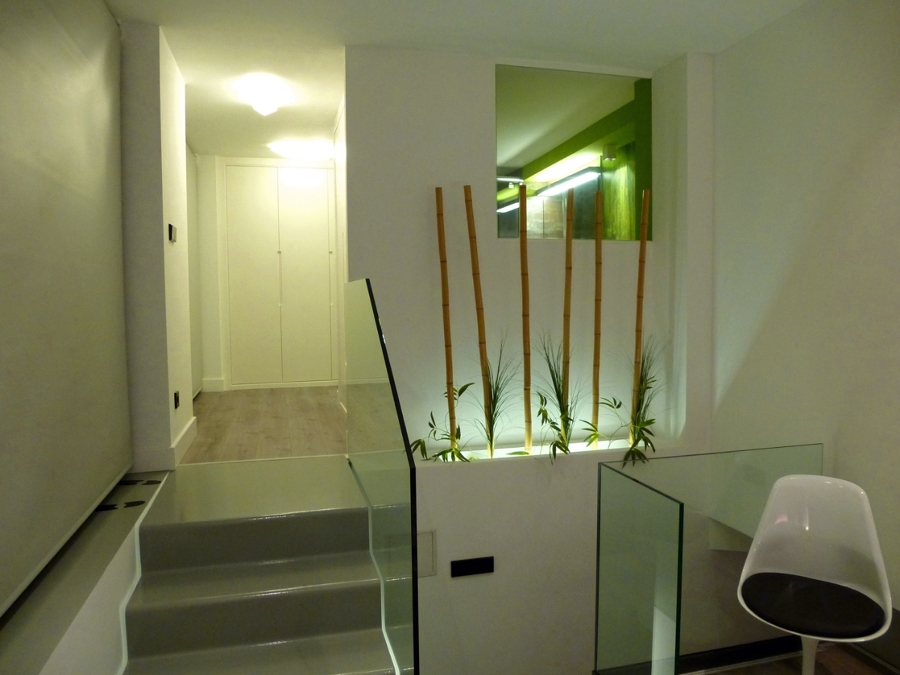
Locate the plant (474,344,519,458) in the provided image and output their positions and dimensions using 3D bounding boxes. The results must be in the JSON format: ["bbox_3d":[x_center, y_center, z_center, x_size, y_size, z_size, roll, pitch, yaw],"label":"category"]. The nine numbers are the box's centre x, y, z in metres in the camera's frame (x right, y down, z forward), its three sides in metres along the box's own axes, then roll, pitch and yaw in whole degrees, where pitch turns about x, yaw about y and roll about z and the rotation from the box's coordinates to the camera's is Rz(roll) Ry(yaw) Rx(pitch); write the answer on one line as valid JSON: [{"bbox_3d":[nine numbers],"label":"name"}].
[{"bbox_3d":[0.254,0.350,3.480,0.240,0.645,0.230,0,3,0],"label":"plant"}]

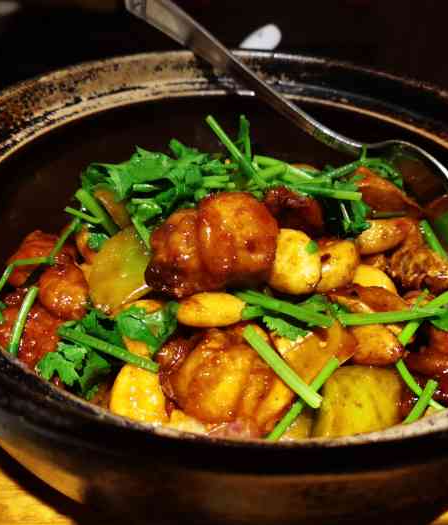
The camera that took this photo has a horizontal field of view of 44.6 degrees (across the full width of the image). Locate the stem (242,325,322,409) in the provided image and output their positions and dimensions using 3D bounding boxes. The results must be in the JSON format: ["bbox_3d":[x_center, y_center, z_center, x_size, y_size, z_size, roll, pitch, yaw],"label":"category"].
[{"bbox_3d":[0.019,0.035,0.184,0.004,0.004,0.035,-30,65,-34],"label":"stem"}]

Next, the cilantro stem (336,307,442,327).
[{"bbox_3d":[0.063,0.020,0.207,0.043,0.004,0.004,-3,39,-13],"label":"cilantro stem"}]

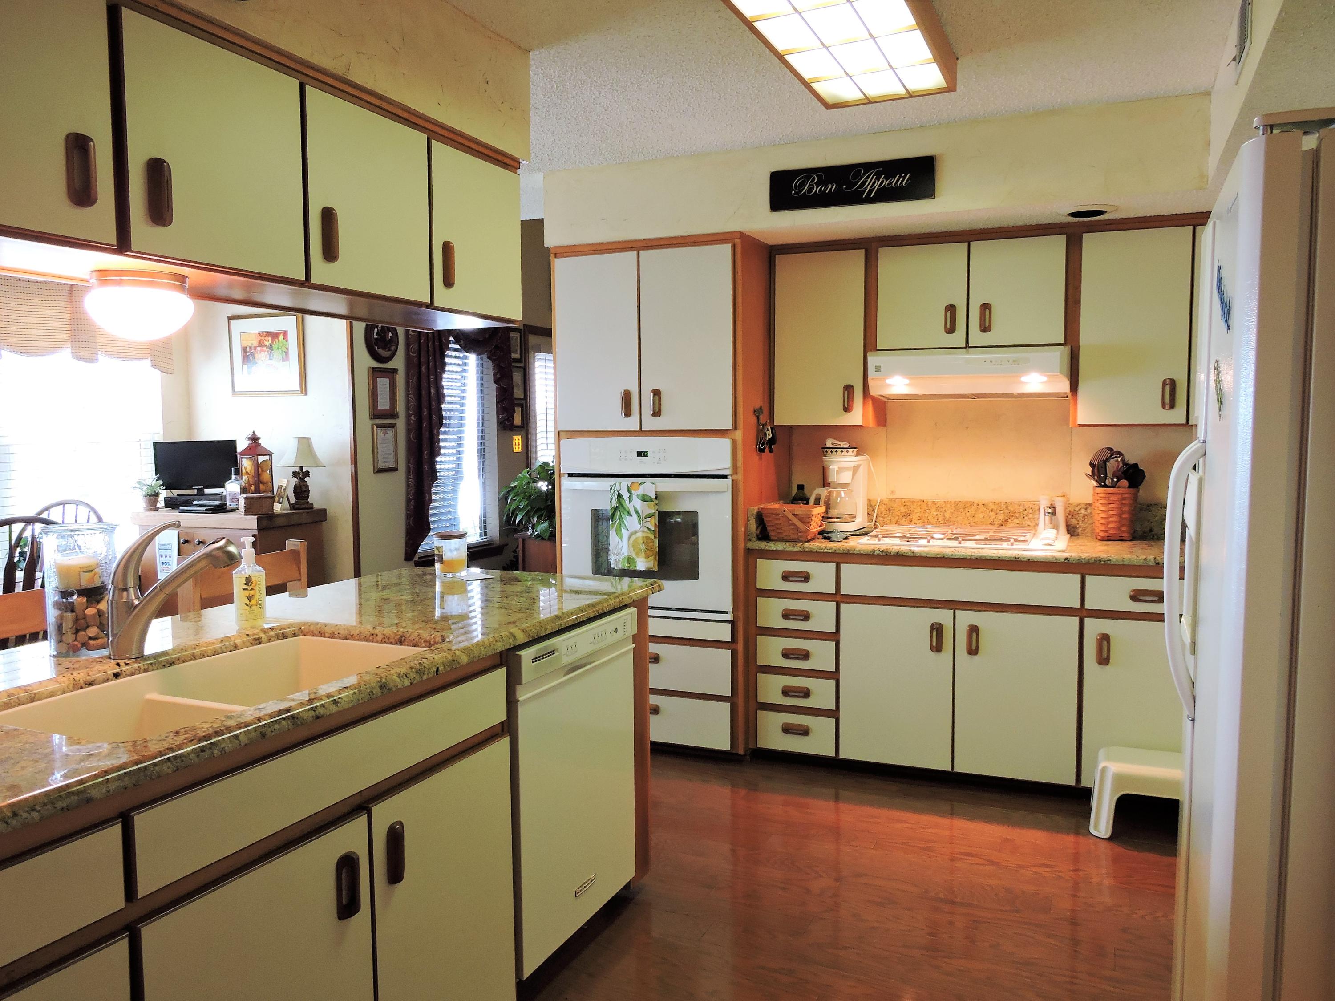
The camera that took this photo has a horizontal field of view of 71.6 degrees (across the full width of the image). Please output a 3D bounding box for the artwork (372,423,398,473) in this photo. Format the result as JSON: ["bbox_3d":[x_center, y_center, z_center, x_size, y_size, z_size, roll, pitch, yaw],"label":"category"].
[{"bbox_3d":[-1.598,-0.296,5.249,0.030,0.269,0.202,1,4,22],"label":"artwork"}]

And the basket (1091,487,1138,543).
[{"bbox_3d":[1.787,0.054,3.700,0.165,0.200,0.155,1,5,20],"label":"basket"}]

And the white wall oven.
[{"bbox_3d":[-0.003,0.092,4.065,0.755,0.729,0.550,1,5,20],"label":"white wall oven"}]

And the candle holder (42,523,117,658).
[{"bbox_3d":[-1.209,0.179,1.896,0.130,0.251,0.130,1,4,21],"label":"candle holder"}]

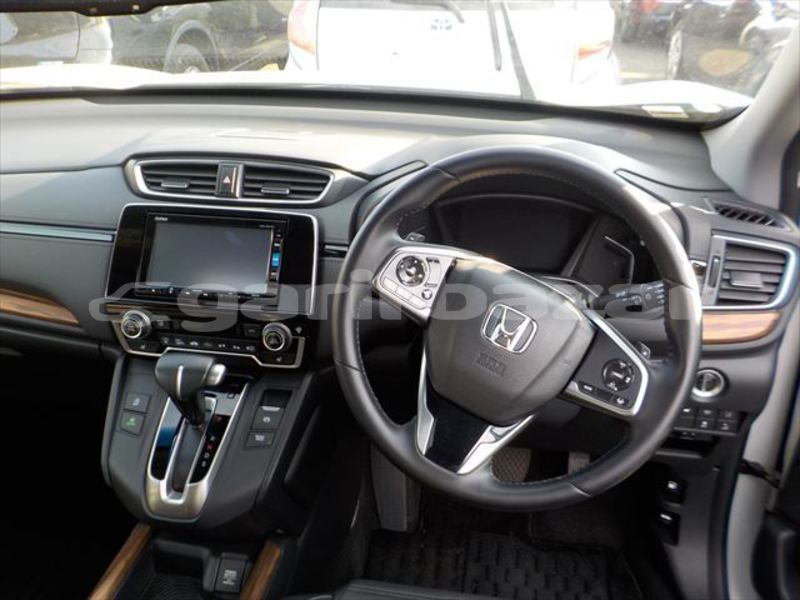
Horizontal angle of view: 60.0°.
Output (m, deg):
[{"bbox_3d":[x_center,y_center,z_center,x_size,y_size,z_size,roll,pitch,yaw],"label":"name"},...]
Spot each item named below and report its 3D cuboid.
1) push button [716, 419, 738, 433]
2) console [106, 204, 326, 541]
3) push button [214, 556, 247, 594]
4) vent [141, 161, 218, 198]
[{"bbox_3d":[0.371,0.142,0.785,0.021,0.015,0.009,4,20,5],"label":"push button"},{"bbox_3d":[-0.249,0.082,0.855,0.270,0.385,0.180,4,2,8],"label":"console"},{"bbox_3d":[-0.213,0.347,0.872,0.032,0.012,0.040,4,68,5],"label":"push button"},{"bbox_3d":[-0.283,-0.155,0.893,0.099,0.037,0.027,4,-4,5],"label":"vent"}]

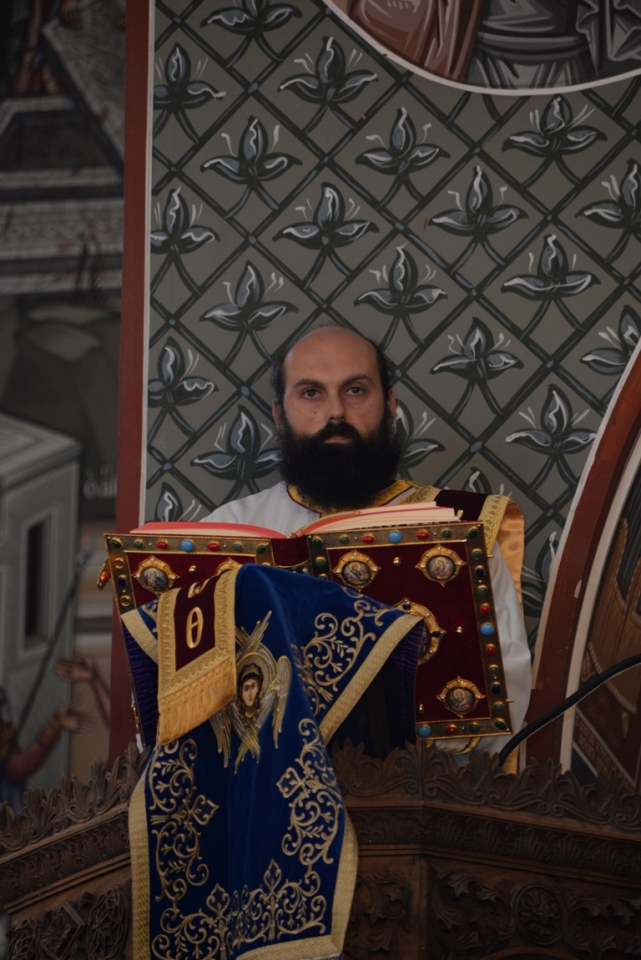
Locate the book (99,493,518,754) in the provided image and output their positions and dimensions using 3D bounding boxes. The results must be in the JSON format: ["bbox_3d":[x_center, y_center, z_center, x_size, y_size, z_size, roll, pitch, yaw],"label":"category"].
[{"bbox_3d":[-0.012,0.203,7.738,0.535,0.100,0.336,-2,-62,13],"label":"book"}]

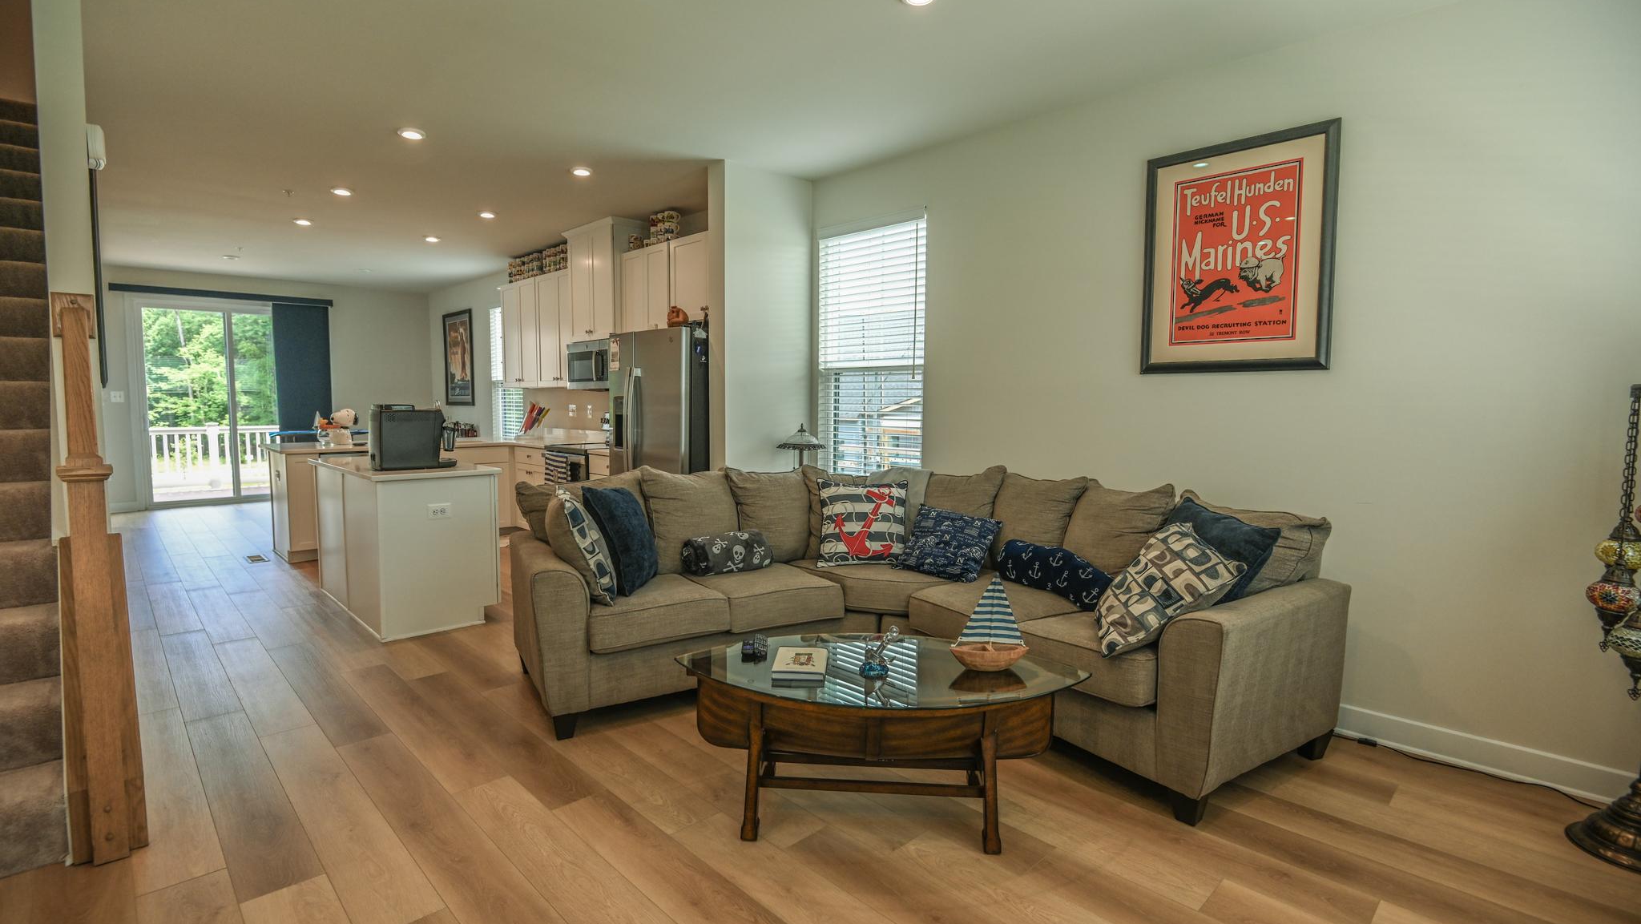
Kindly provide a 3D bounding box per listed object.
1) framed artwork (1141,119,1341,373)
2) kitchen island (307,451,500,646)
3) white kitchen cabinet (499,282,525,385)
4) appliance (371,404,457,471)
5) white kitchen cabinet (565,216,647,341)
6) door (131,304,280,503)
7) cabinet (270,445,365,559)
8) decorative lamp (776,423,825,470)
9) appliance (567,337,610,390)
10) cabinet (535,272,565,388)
[{"bbox_3d":[1.745,-0.862,3.088,0.728,0.956,0.030,5,7,45],"label":"framed artwork"},{"bbox_3d":[-2.661,0.453,4.633,1.570,0.910,0.675,5,6,45],"label":"kitchen island"},{"bbox_3d":[-3.089,-1.309,7.674,0.410,1.050,0.329,5,7,45],"label":"white kitchen cabinet"},{"bbox_3d":[-2.423,-0.151,4.351,0.250,0.370,0.435,5,7,45],"label":"appliance"},{"bbox_3d":[-1.878,-1.544,6.435,0.860,0.960,0.397,5,6,45],"label":"white kitchen cabinet"},{"bbox_3d":[-7.101,-0.670,8.787,0.120,2.410,1.580,5,6,45],"label":"door"},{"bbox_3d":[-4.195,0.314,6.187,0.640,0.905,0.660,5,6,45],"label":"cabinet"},{"bbox_3d":[-0.125,0.013,4.505,0.300,0.500,0.300,0,5,0],"label":"decorative lamp"},{"bbox_3d":[-1.907,-0.850,6.508,0.760,0.405,0.390,5,6,45],"label":"appliance"},{"bbox_3d":[-2.430,-1.249,7.021,0.630,1.055,0.329,5,7,45],"label":"cabinet"}]

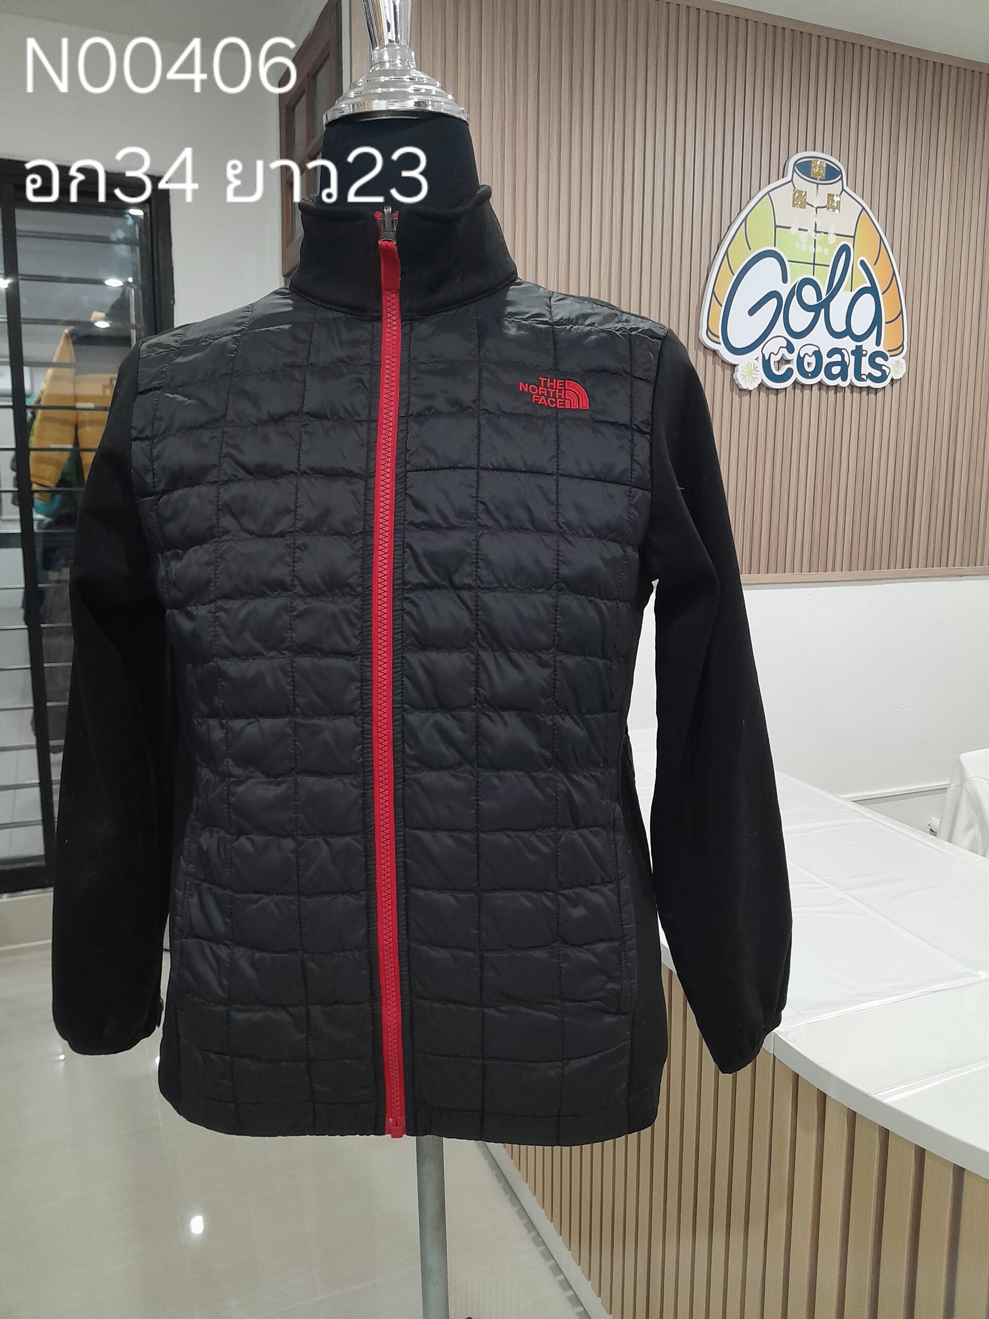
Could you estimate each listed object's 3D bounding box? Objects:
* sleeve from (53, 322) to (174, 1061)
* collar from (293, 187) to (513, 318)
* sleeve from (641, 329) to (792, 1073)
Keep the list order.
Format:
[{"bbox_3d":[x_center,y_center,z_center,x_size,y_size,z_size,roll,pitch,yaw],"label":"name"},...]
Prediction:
[{"bbox_3d":[-0.288,0.040,0.765,0.095,0.550,0.150,5,8,5],"label":"sleeve"},{"bbox_3d":[-0.064,-0.284,0.700,0.162,0.110,0.148,0,8,0],"label":"collar"},{"bbox_3d":[0.161,0.040,0.730,0.100,0.550,0.150,-4,8,5],"label":"sleeve"}]

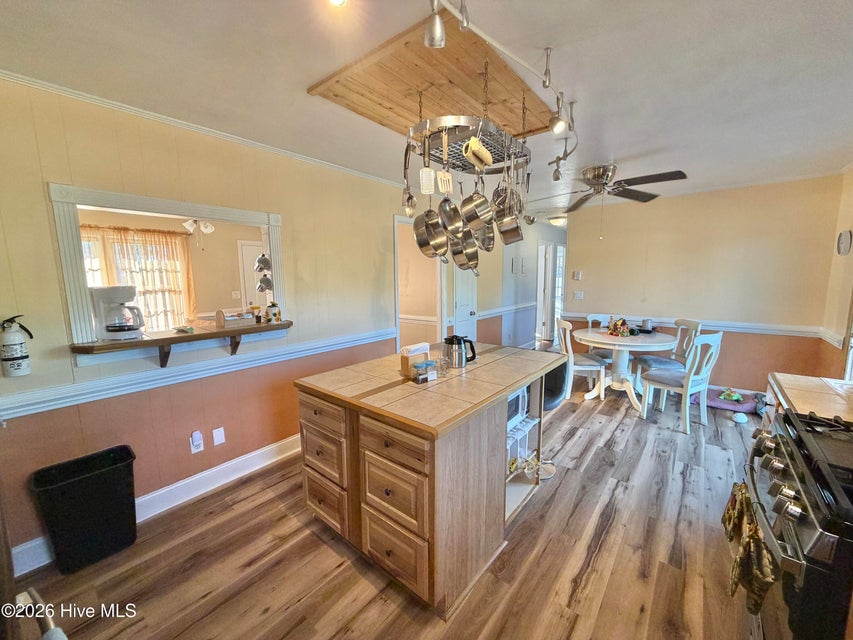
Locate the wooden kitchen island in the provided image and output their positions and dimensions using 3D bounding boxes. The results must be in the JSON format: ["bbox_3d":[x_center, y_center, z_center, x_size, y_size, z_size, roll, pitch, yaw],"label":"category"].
[{"bbox_3d":[0.129,0.755,2.264,1.010,0.915,1.520,5,10,38],"label":"wooden kitchen island"}]

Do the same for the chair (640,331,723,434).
[{"bbox_3d":[2.492,0.563,3.412,0.450,0.945,0.500,-5,9,-29],"label":"chair"}]

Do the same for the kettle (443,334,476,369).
[{"bbox_3d":[0.221,0.199,2.242,0.210,0.190,0.150,-1,8,0],"label":"kettle"}]

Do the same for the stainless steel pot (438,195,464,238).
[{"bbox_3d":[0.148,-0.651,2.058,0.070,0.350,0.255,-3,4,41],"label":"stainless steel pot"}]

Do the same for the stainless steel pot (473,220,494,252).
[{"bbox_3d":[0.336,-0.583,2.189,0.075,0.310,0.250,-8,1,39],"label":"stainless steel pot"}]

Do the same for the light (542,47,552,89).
[{"bbox_3d":[0.518,-1.074,1.474,0.042,0.155,0.042,6,10,38],"label":"light"}]

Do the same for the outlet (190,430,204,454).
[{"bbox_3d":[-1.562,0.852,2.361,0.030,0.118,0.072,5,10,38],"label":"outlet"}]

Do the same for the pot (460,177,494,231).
[{"bbox_3d":[0.312,-0.716,2.117,0.145,0.315,0.210,-17,-5,42],"label":"pot"}]

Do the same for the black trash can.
[{"bbox_3d":[-1.786,1.022,1.851,0.235,0.505,0.385,6,10,38],"label":"black trash can"}]

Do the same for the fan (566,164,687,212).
[{"bbox_3d":[1.620,-1.277,3.192,1.320,0.270,1.320,5,10,38],"label":"fan"}]

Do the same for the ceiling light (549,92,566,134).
[{"bbox_3d":[0.604,-0.956,1.590,0.070,0.170,0.090,-5,9,-30],"label":"ceiling light"}]

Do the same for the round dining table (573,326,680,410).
[{"bbox_3d":[2.310,0.563,4.111,1.090,0.760,1.090,5,10,38],"label":"round dining table"}]

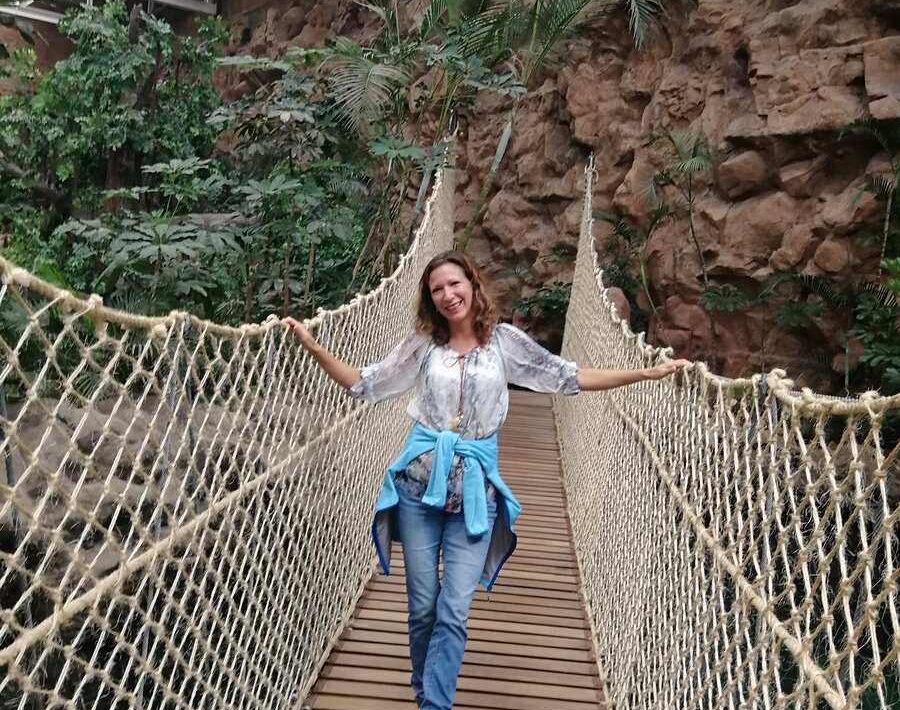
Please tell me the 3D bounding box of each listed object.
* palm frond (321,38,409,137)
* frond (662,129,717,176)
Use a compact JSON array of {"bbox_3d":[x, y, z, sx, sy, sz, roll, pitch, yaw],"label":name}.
[{"bbox_3d":[-0.895,-2.801,9.800,0.900,0.920,0.650,4,4,6],"label":"palm frond"},{"bbox_3d":[2.191,-1.870,8.600,0.500,0.400,0.400,3,4,-6],"label":"frond"}]

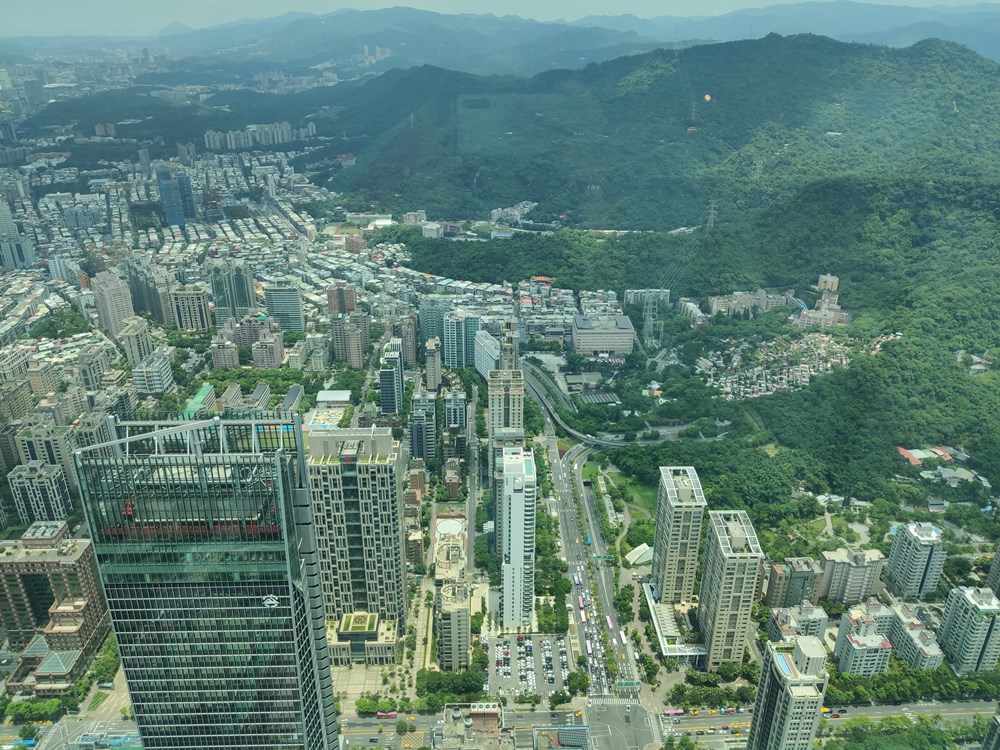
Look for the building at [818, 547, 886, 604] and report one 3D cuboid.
[{"bbox_3d":[252.830,143.120,539.500,43.100,39.100,22.300,0,24,-1],"label":"building"}]

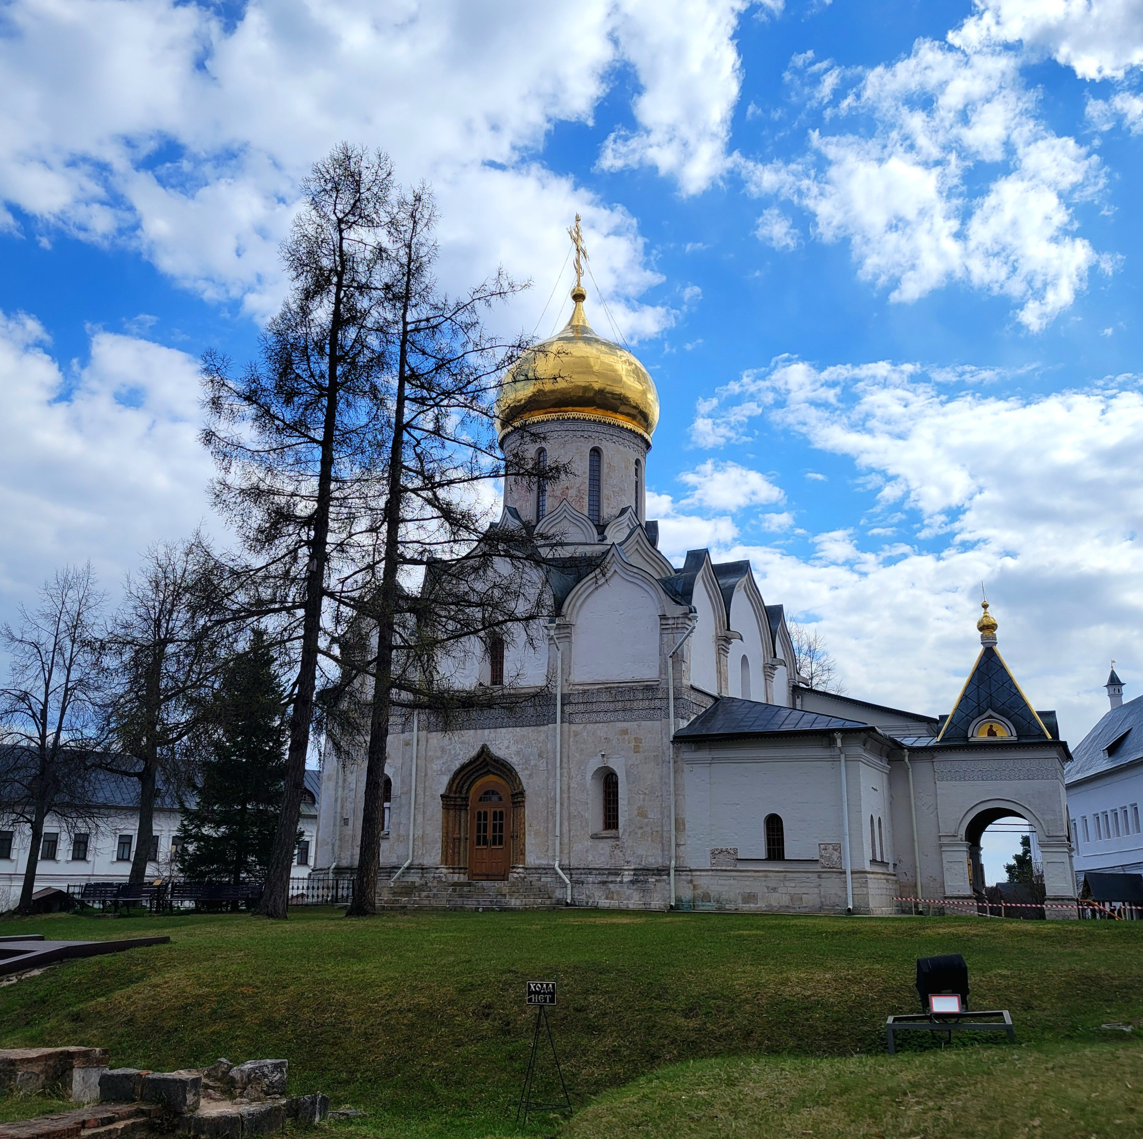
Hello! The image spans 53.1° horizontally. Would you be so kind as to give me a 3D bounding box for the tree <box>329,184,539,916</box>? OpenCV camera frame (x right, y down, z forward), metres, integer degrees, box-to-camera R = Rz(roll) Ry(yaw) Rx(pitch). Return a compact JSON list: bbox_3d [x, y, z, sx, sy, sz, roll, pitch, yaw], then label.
[{"bbox_3d":[-4.338,-1.695,37.716,7.100,25.100,6.600,0,-15,0],"label":"tree"}]

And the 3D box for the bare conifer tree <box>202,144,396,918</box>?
[{"bbox_3d":[-8.784,-2.375,36.337,6.500,25.700,6.400,0,-15,0],"label":"bare conifer tree"}]

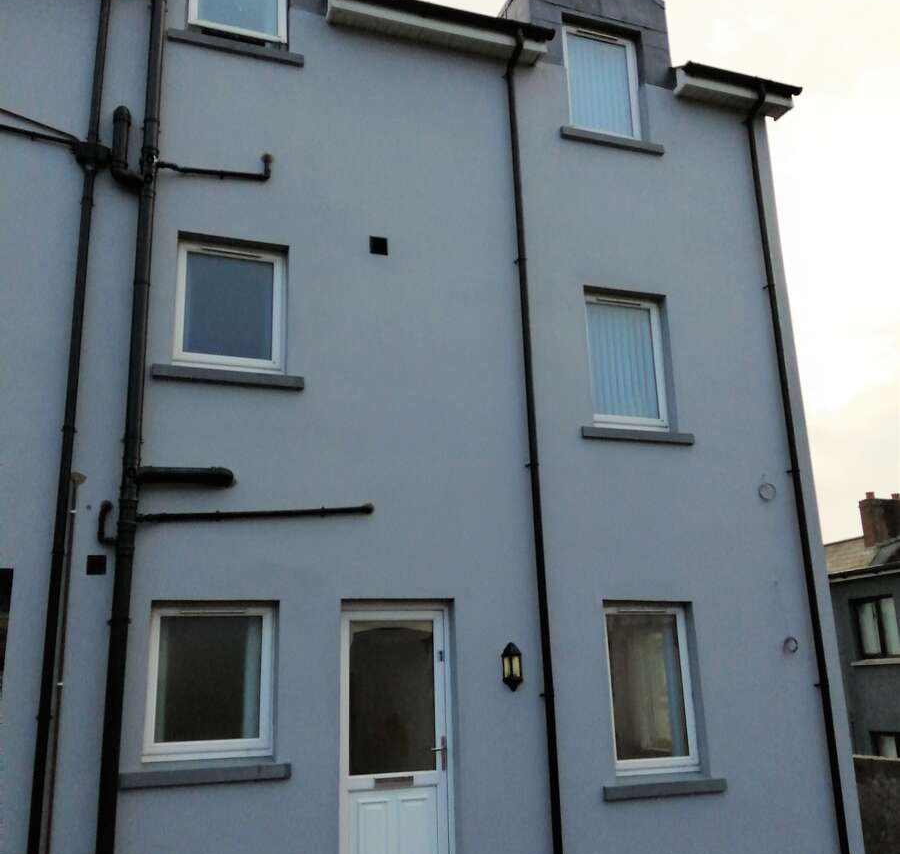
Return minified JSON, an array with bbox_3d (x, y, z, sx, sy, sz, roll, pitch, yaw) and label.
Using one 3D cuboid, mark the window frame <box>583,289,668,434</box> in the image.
[{"bbox_3d":[1.598,-0.576,8.397,0.857,1.289,0.081,4,-15,-20],"label":"window frame"}]

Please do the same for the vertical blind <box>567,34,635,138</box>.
[{"bbox_3d":[1.502,-3.473,9.253,0.796,1.147,0.068,4,-15,-20],"label":"vertical blind"}]

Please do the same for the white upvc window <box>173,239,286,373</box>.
[{"bbox_3d":[-1.762,-0.934,7.234,0.857,1.046,0.081,4,-15,-20],"label":"white upvc window"}]

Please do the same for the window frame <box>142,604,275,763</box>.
[{"bbox_3d":[-1.671,1.764,6.325,0.861,1.052,0.072,4,-16,-19],"label":"window frame"}]

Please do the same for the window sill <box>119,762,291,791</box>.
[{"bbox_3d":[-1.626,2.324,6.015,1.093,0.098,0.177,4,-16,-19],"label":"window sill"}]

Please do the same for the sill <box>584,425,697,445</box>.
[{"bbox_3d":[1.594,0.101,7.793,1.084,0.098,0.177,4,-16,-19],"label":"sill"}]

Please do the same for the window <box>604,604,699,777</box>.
[{"bbox_3d":[1.662,2.219,7.668,0.877,1.384,0.081,4,-15,-20],"label":"window"}]

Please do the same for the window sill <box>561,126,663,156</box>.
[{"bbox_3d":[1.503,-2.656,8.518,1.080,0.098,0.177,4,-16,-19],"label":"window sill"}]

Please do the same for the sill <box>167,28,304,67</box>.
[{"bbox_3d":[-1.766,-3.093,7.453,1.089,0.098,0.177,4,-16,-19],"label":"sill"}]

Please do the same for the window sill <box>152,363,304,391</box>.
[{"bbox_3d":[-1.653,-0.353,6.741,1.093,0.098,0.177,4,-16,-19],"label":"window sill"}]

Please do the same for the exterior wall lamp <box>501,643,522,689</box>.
[{"bbox_3d":[0.491,1.879,7.056,0.169,0.373,0.101,4,-15,-20],"label":"exterior wall lamp"}]

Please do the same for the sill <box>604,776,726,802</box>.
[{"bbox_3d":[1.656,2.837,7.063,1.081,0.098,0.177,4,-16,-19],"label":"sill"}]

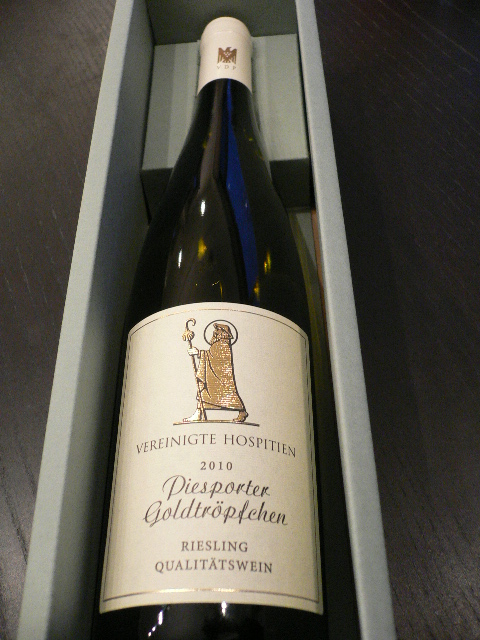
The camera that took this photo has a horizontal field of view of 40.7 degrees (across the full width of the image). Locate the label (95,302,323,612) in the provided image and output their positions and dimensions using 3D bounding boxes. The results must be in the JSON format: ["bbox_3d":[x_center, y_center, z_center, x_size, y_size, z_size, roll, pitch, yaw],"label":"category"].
[{"bbox_3d":[-0.008,0.042,0.213,0.069,0.022,0.099,2,59,-3],"label":"label"}]

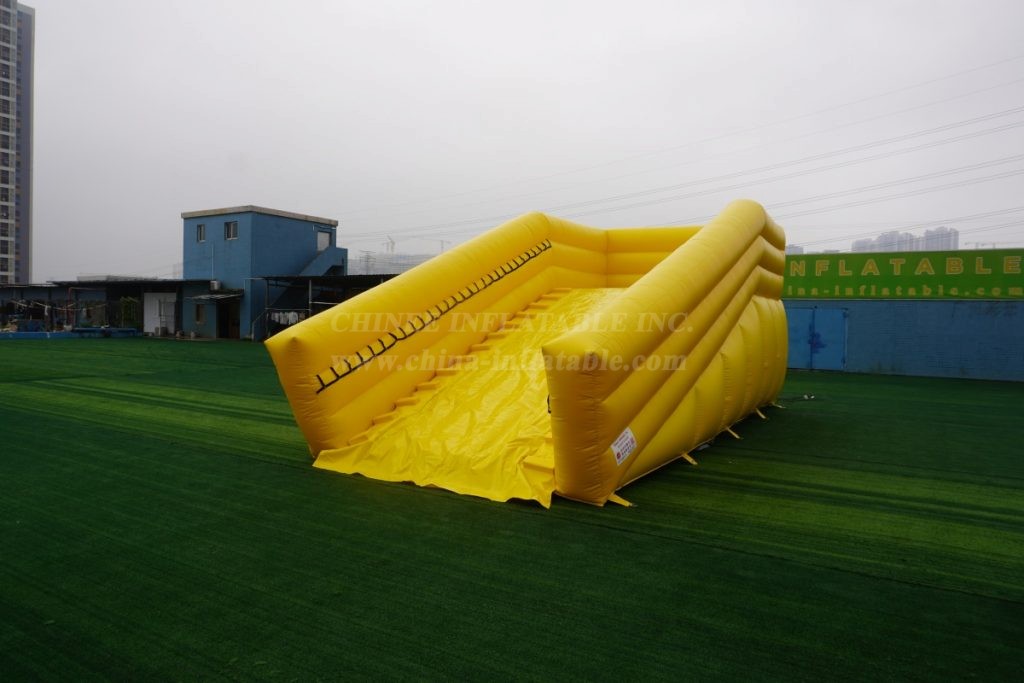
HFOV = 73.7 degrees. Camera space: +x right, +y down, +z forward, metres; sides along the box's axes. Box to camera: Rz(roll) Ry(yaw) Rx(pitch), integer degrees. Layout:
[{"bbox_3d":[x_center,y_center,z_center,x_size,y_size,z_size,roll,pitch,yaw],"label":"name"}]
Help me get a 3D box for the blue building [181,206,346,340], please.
[{"bbox_3d":[-15.215,-3.934,42.170,7.370,7.497,6.390,2,2,32],"label":"blue building"}]

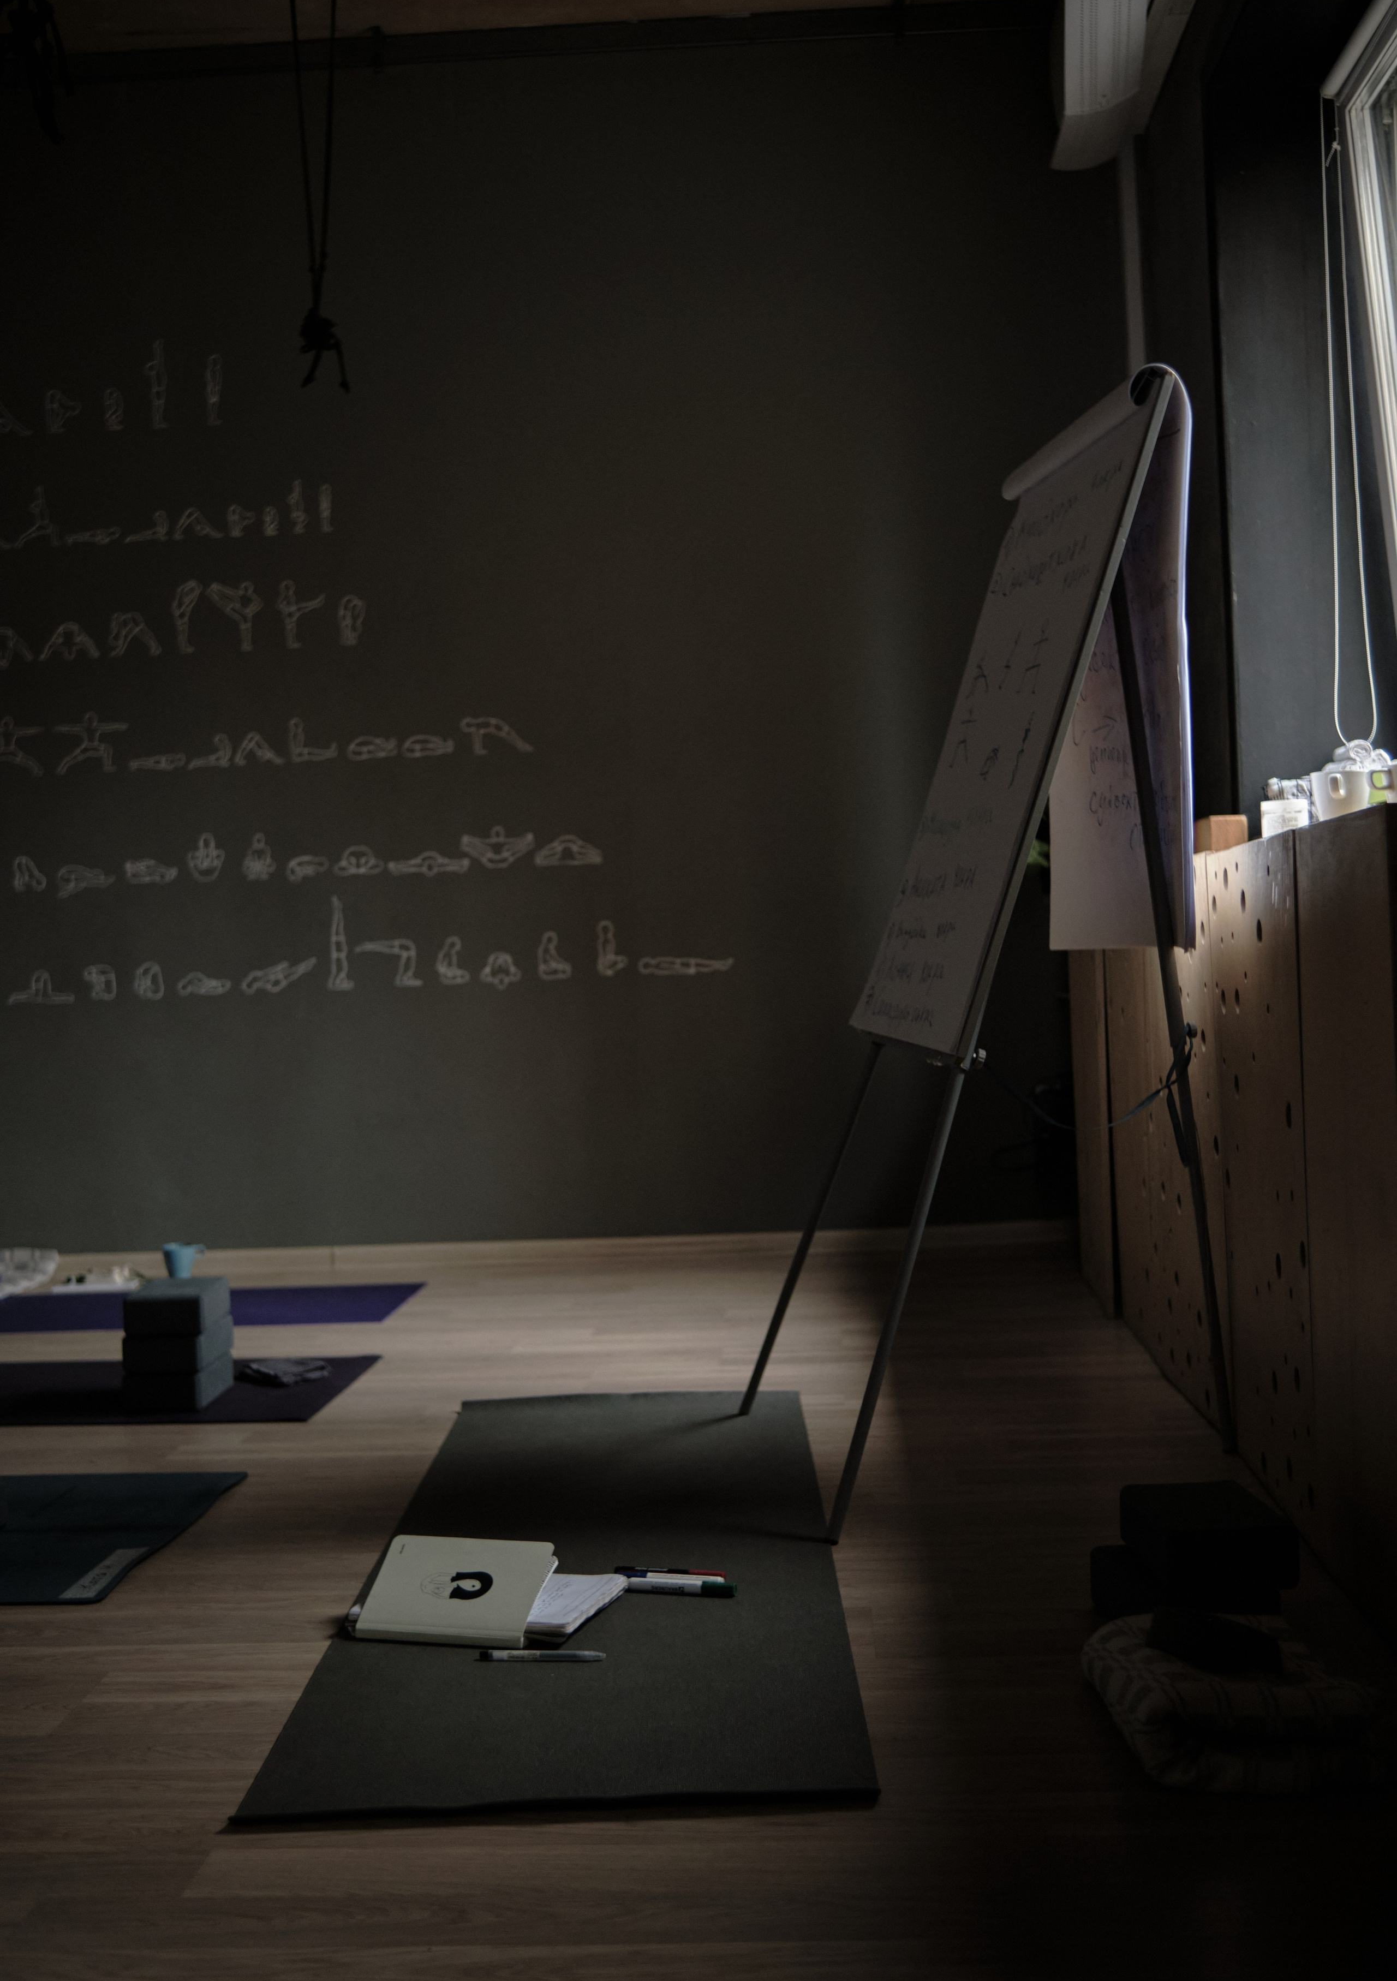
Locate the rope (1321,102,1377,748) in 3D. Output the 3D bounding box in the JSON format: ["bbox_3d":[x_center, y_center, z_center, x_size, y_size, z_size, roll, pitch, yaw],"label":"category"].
[{"bbox_3d":[1.423,-1.239,4.462,0.094,1.411,0.030,-2,1,3],"label":"rope"}]

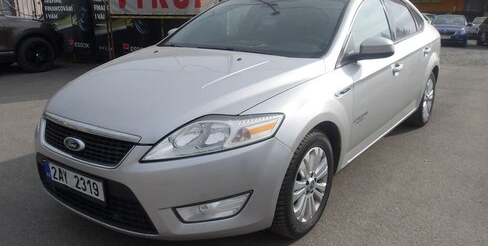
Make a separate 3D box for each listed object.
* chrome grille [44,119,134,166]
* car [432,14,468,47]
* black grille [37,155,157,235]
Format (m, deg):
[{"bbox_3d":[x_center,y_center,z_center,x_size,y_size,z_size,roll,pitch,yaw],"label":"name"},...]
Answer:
[{"bbox_3d":[-0.823,0.097,1.908,0.820,0.160,0.120,11,19,36],"label":"chrome grille"},{"bbox_3d":[10.338,-4.686,19.135,1.810,1.460,4.660,8,18,29],"label":"car"},{"bbox_3d":[-0.826,0.364,1.974,1.030,0.300,0.130,11,19,36],"label":"black grille"}]

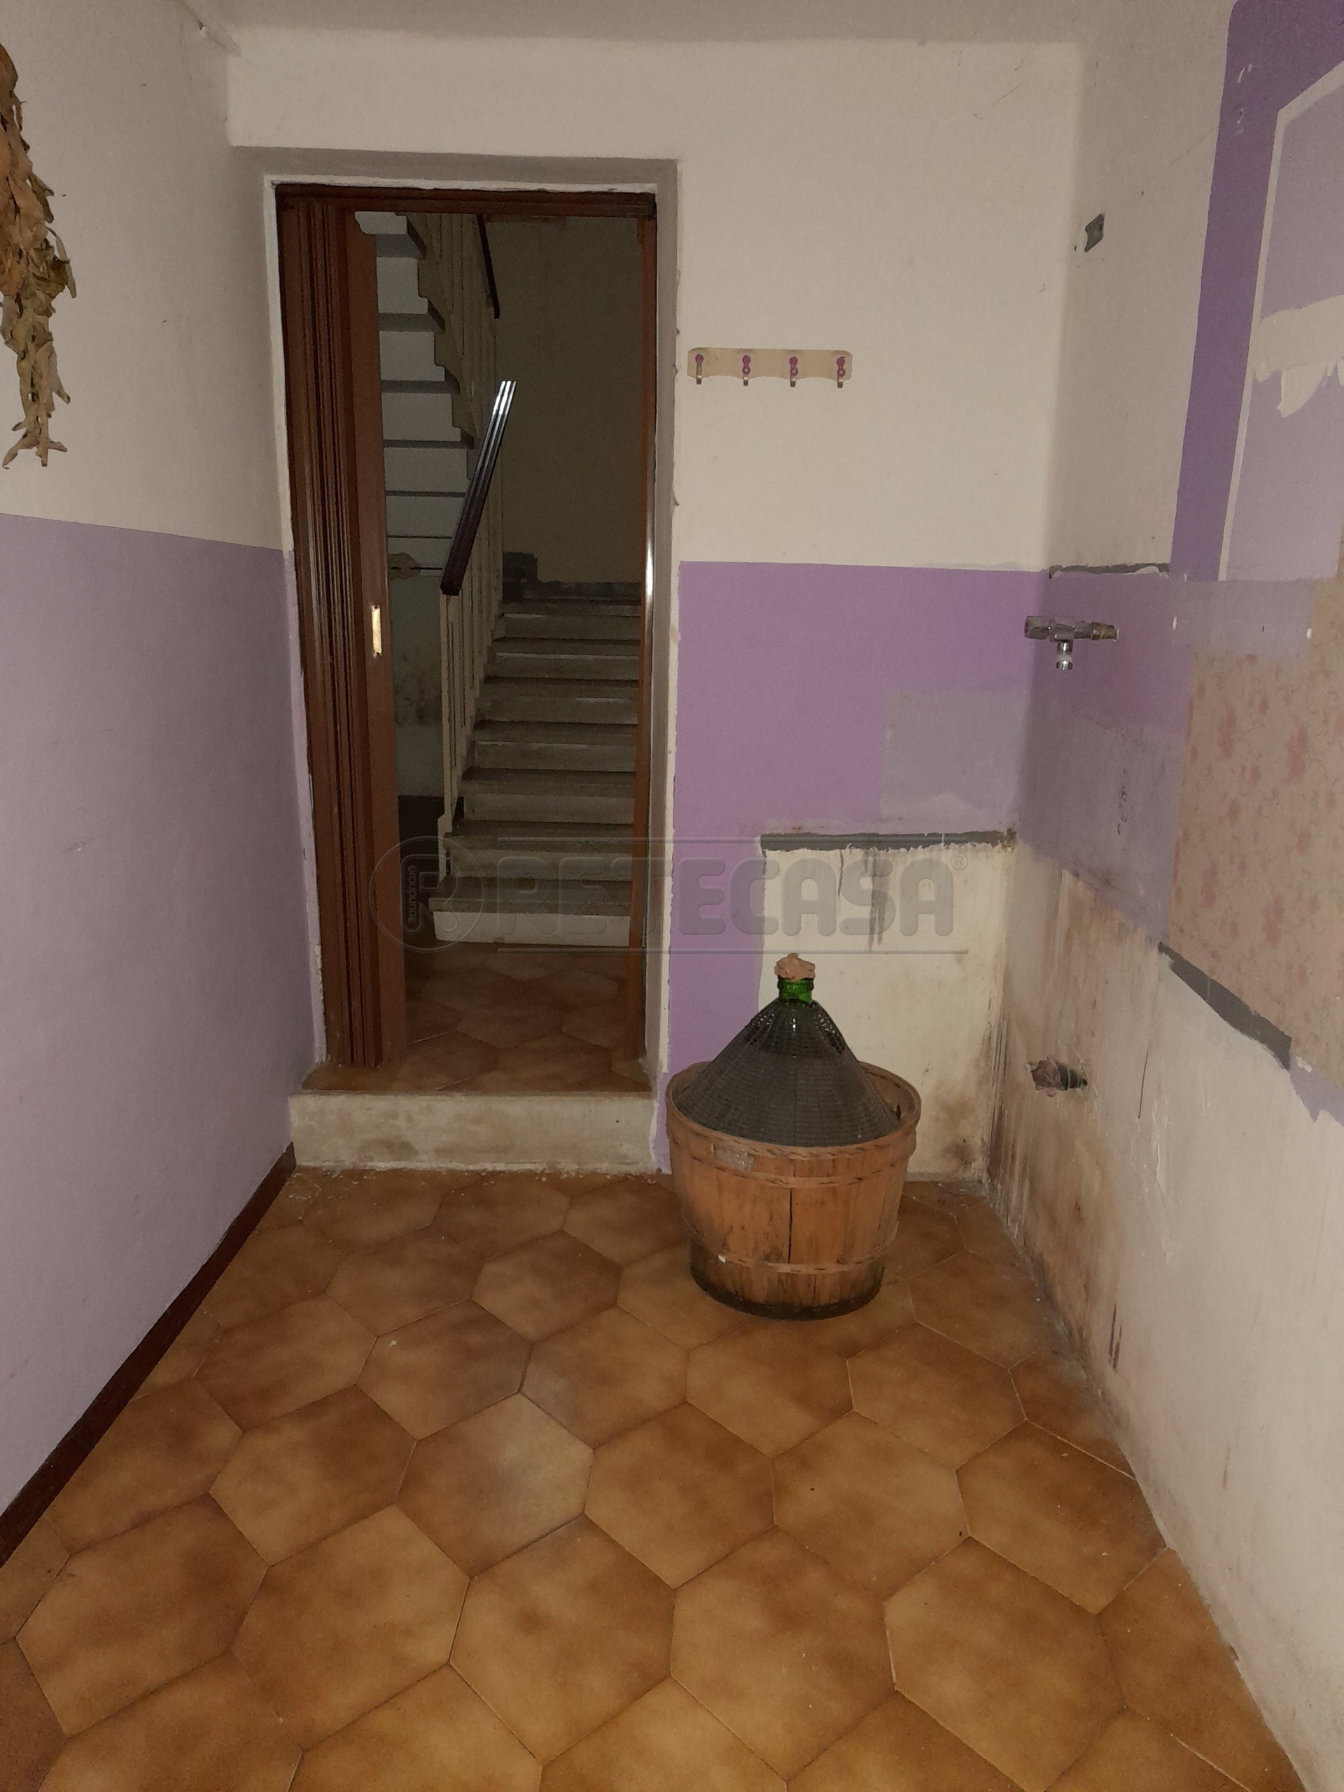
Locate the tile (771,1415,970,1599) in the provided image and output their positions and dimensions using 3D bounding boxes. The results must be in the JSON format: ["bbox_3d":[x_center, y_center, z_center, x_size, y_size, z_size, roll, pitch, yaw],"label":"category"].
[{"bbox_3d":[0.323,0.998,2.137,0.308,0.015,0.458,2,14,2],"label":"tile"}]

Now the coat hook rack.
[{"bbox_3d":[0.213,-1.142,2.799,0.358,0.082,0.045,1,14,1],"label":"coat hook rack"}]

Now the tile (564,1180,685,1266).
[{"bbox_3d":[-0.089,0.746,2.976,0.299,0.012,0.444,2,14,2],"label":"tile"}]

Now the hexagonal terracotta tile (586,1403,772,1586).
[{"bbox_3d":[0.017,0.961,2.097,0.299,0.012,0.444,2,14,2],"label":"hexagonal terracotta tile"}]

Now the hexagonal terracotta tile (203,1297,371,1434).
[{"bbox_3d":[-0.737,0.892,2.487,0.308,0.015,0.458,2,14,2],"label":"hexagonal terracotta tile"}]

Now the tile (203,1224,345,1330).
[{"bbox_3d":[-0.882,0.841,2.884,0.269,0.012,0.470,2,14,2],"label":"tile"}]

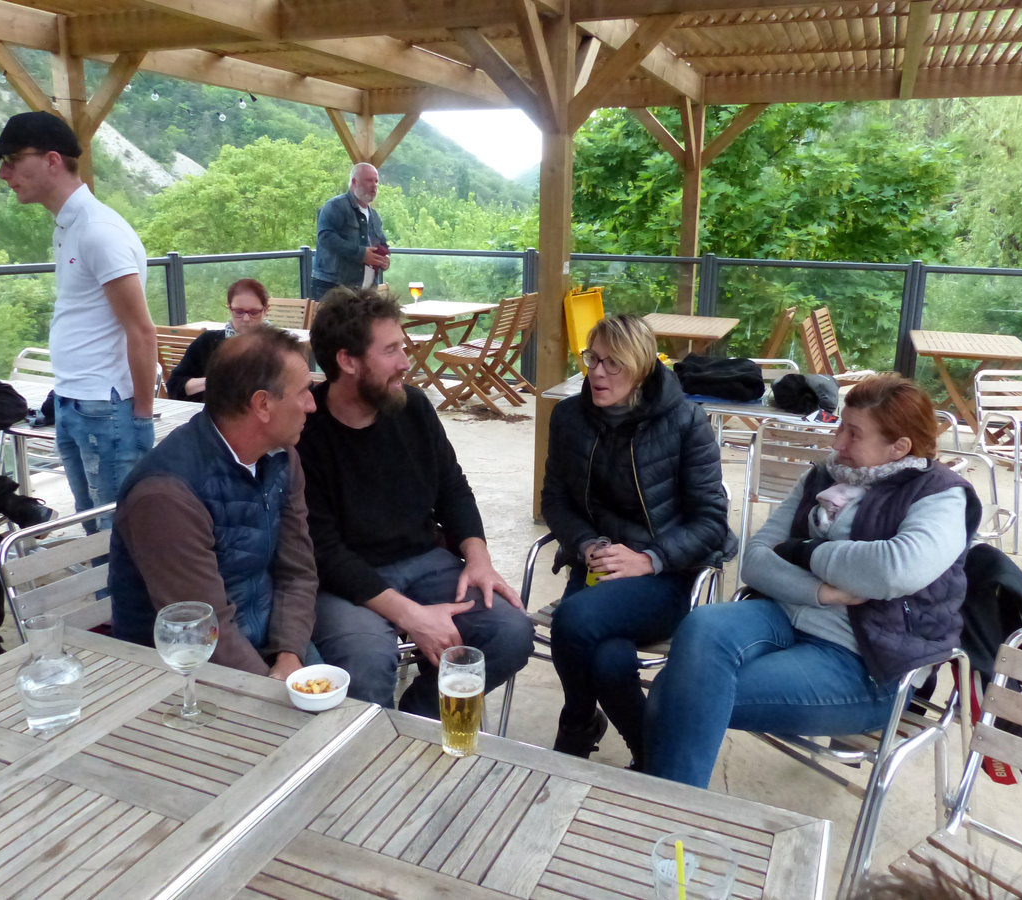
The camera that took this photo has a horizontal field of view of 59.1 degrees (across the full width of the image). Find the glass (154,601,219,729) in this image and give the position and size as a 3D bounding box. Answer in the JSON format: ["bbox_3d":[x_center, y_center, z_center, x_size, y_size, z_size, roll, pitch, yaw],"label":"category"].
[{"bbox_3d":[-0.502,0.333,1.395,0.096,0.175,0.096,7,15,22],"label":"glass"}]

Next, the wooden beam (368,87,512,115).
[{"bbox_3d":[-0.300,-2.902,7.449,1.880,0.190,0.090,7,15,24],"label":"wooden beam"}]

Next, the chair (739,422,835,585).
[{"bbox_3d":[1.315,0.235,3.817,0.550,0.750,0.590,7,16,25],"label":"chair"}]

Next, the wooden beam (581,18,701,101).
[{"bbox_3d":[0.832,-2.427,5.563,0.080,0.220,3.050,6,16,21],"label":"wooden beam"}]

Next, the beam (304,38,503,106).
[{"bbox_3d":[-0.612,-2.541,5.969,0.085,0.190,2.800,7,15,24],"label":"beam"}]

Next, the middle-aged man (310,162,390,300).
[{"bbox_3d":[-1.173,-1.138,6.831,0.420,1.880,0.550,11,18,35],"label":"middle-aged man"}]

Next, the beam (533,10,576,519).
[{"bbox_3d":[0.226,-0.856,4.502,0.125,2.480,0.115,7,15,24],"label":"beam"}]

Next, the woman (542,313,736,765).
[{"bbox_3d":[0.341,0.275,2.554,0.540,1.280,0.780,6,15,20],"label":"woman"}]

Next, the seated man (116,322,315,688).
[{"bbox_3d":[-0.661,0.366,2.030,0.720,1.270,0.530,8,16,28],"label":"seated man"}]

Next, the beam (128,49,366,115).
[{"bbox_3d":[-1.921,-2.732,6.608,0.080,0.220,3.000,6,16,21],"label":"beam"}]

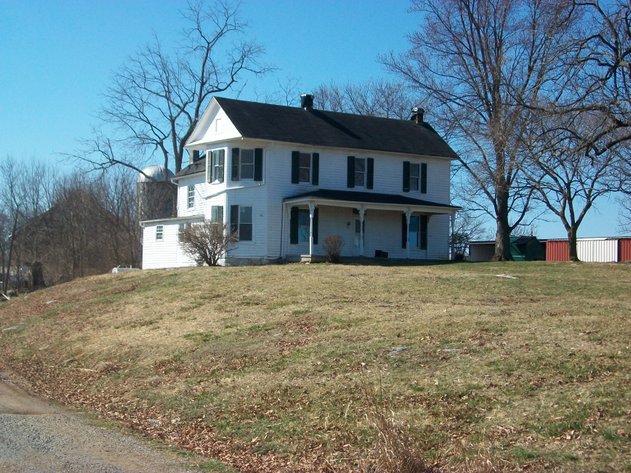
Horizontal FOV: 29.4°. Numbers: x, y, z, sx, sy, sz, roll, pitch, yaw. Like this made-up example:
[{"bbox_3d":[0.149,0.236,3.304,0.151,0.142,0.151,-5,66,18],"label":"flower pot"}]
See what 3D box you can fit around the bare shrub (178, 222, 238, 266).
[{"bbox_3d":[-5.088,0.347,57.200,2.750,2.150,2.600,1,-3,-5],"label":"bare shrub"}]

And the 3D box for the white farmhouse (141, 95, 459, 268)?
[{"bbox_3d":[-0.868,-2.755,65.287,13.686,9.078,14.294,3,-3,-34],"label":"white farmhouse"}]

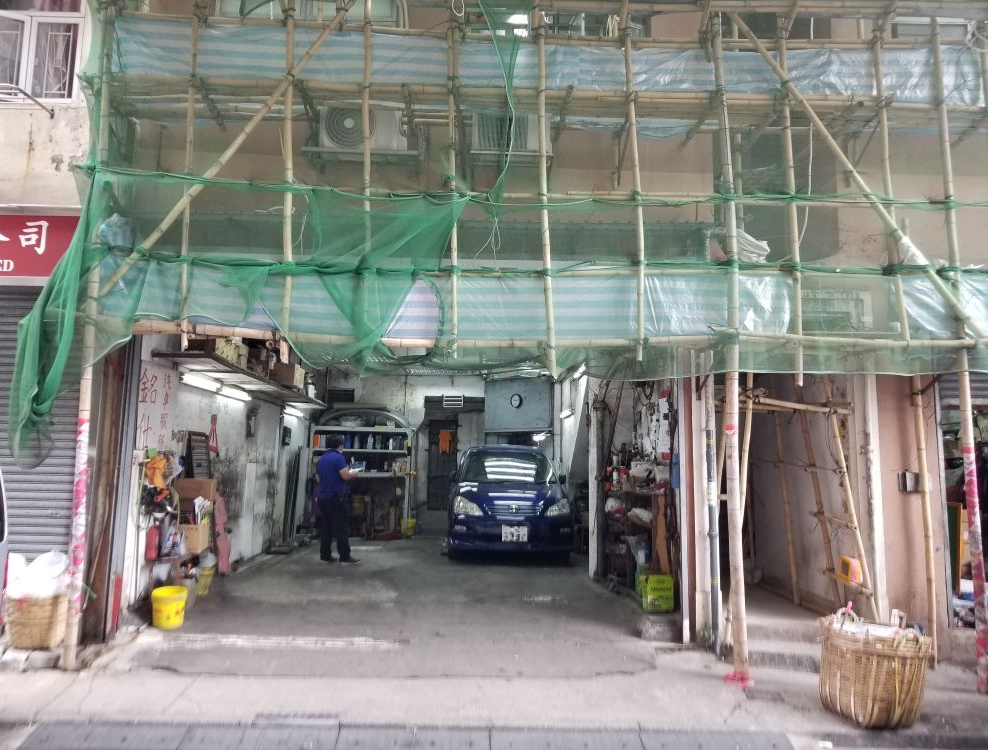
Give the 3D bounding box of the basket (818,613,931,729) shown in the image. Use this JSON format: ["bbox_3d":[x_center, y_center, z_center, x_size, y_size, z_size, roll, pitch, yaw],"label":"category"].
[{"bbox_3d":[2.254,1.739,4.450,0.600,0.560,0.600,1,-7,-3],"label":"basket"}]

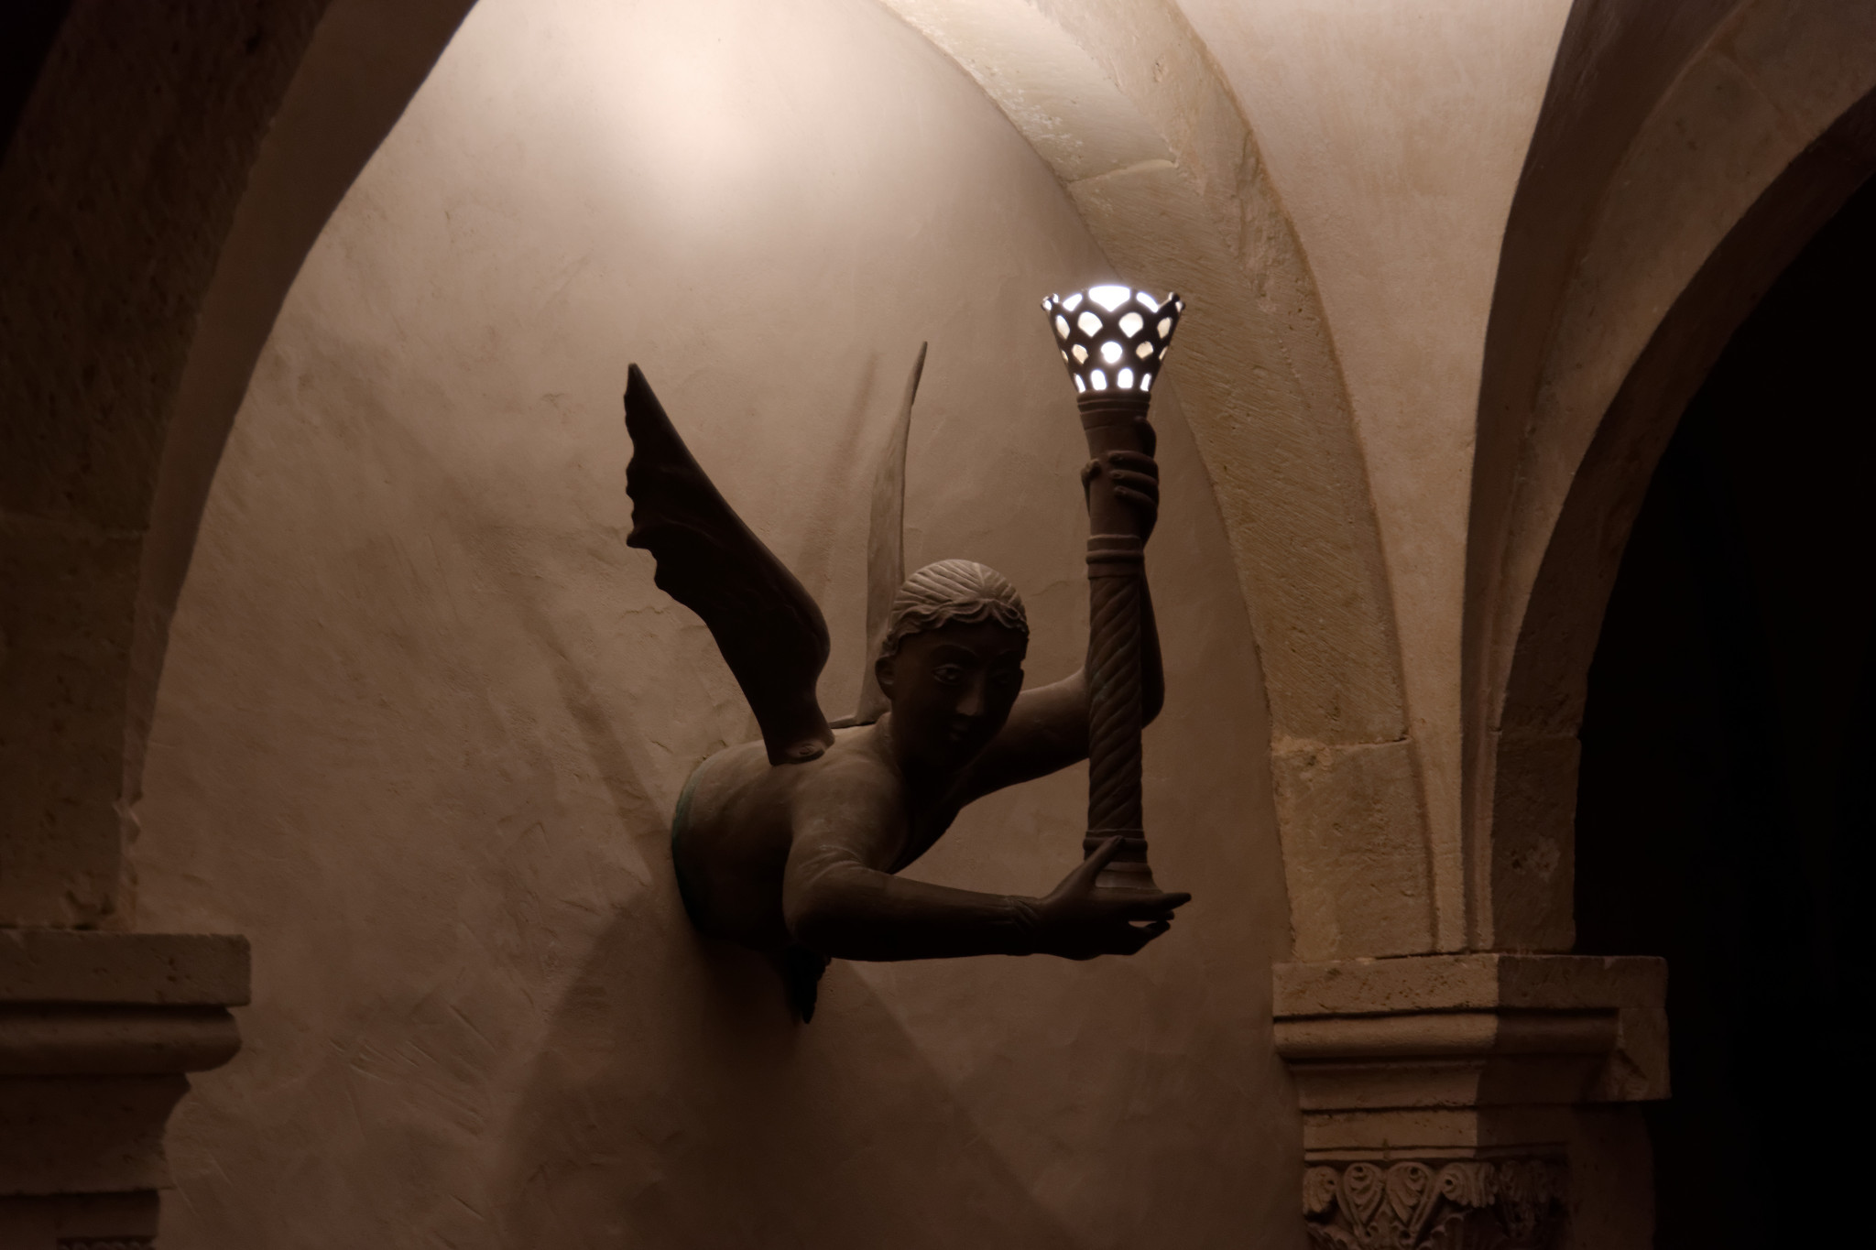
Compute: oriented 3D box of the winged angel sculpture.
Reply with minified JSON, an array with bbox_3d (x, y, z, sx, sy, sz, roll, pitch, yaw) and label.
[{"bbox_3d":[-0.003,0.056,5.300,0.640,0.780,0.640,-5,-8,39],"label":"winged angel sculpture"}]

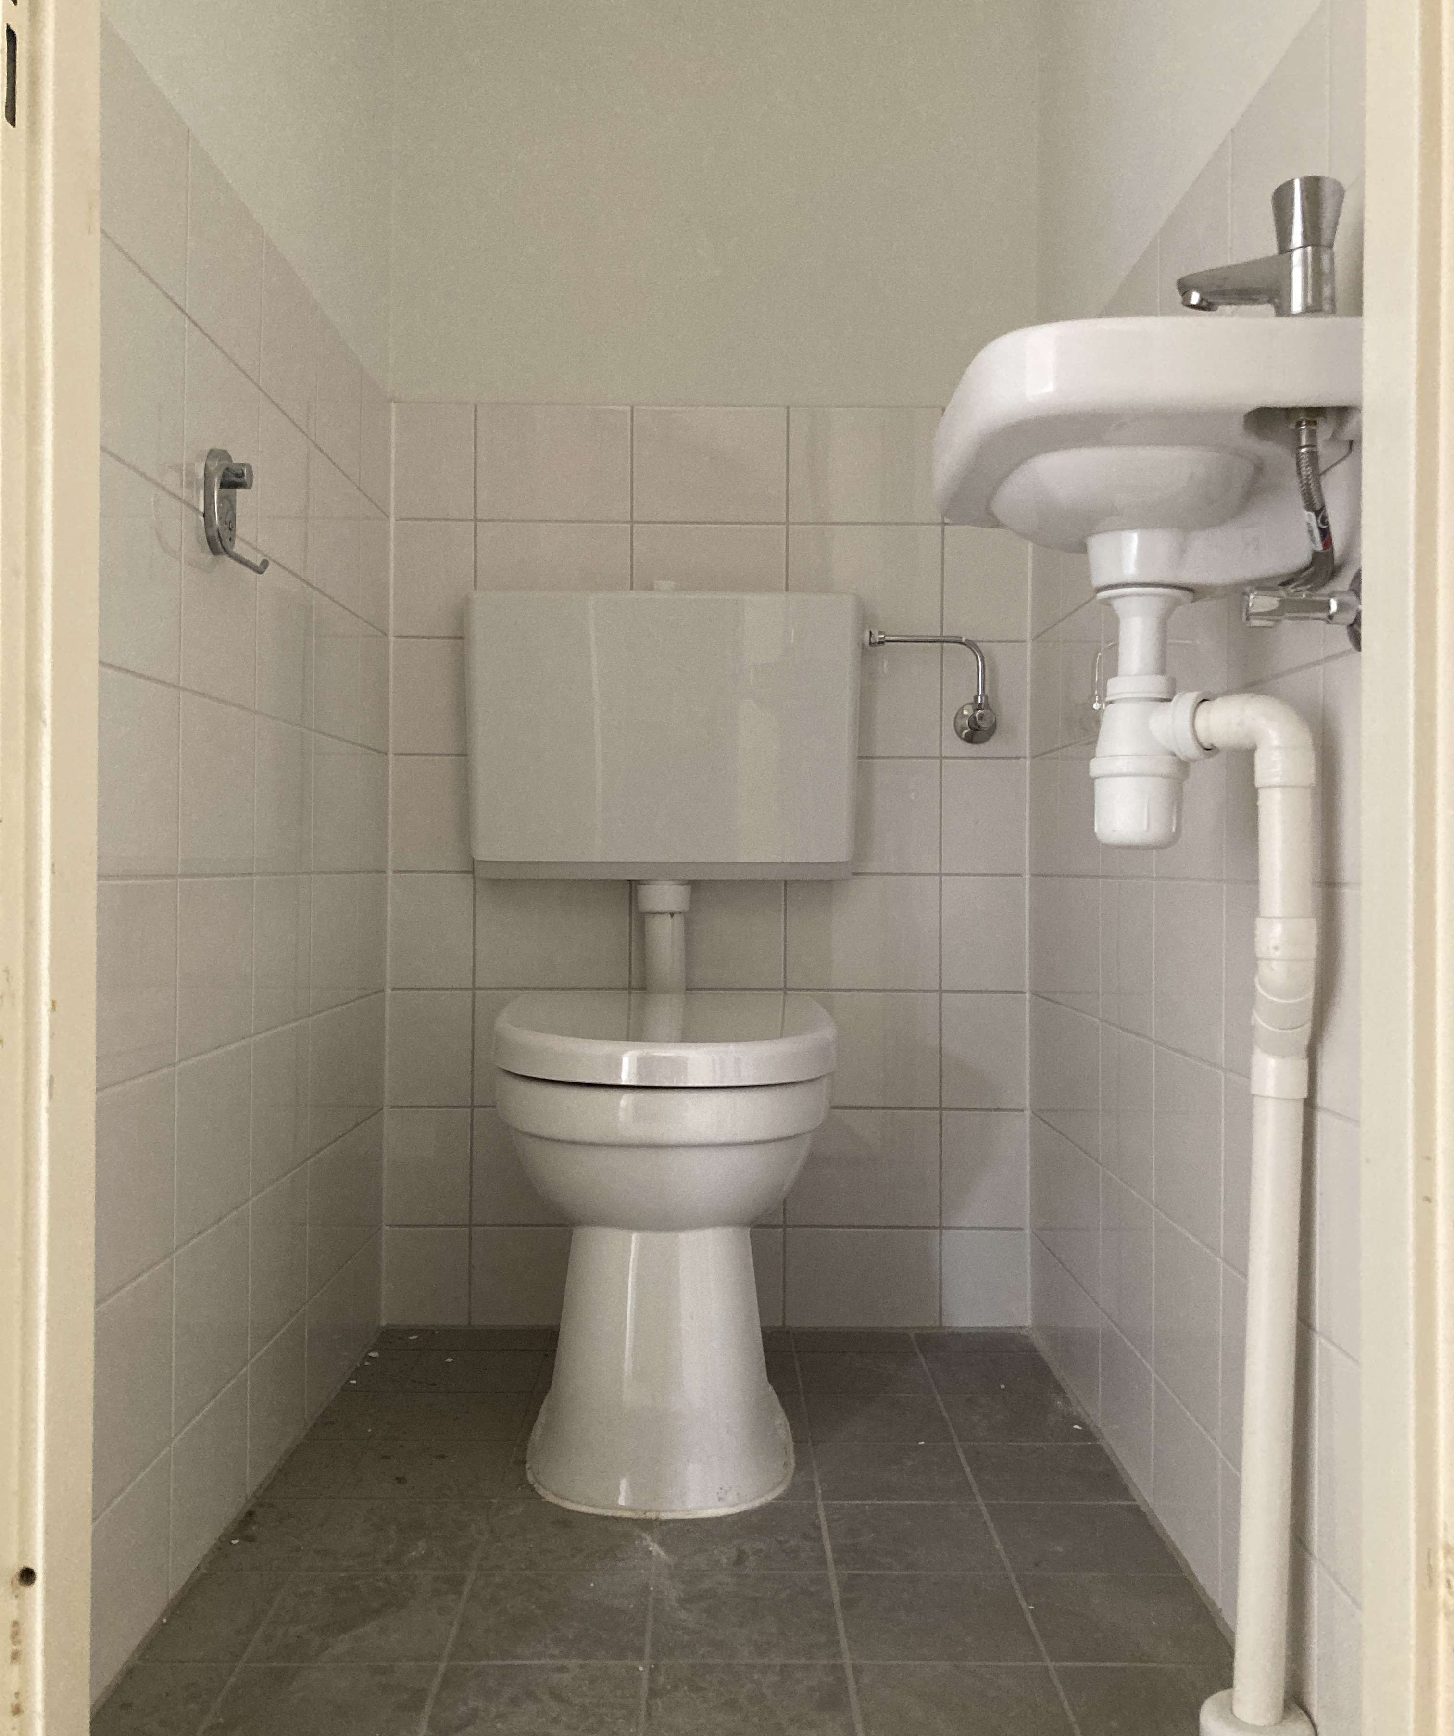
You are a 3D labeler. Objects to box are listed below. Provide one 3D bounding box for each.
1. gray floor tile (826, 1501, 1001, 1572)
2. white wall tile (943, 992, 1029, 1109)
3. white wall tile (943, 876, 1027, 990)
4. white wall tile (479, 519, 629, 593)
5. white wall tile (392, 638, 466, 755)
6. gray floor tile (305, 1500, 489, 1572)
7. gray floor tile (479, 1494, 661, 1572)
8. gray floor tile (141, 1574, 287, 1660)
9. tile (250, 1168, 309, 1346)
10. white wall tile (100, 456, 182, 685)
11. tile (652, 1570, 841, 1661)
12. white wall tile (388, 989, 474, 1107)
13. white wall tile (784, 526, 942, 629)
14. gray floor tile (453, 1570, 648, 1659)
[{"bbox_3d":[0.161,0.587,1.368,0.145,0.009,0.147,0,0,0],"label":"gray floor tile"},{"bbox_3d":[0.331,0.236,2.017,0.110,0.148,0.010,0,0,0],"label":"white wall tile"},{"bbox_3d":[0.332,0.086,2.013,0.111,0.148,0.009,0,0,0],"label":"white wall tile"},{"bbox_3d":[-0.221,-0.368,2.013,0.198,0.148,0.009,0,0,0],"label":"white wall tile"},{"bbox_3d":[-0.377,-0.219,2.013,0.106,0.147,0.010,0,0,0],"label":"white wall tile"},{"bbox_3d":[-0.288,0.596,1.391,0.148,0.010,0.147,0,0,-1],"label":"gray floor tile"},{"bbox_3d":[-0.137,0.598,1.393,0.148,0.010,0.146,0,0,0],"label":"gray floor tile"},{"bbox_3d":[-0.401,0.596,1.242,0.074,0.010,0.146,0,0,0],"label":"gray floor tile"},{"bbox_3d":[-0.442,0.381,1.541,0.010,0.148,0.197,0,0,0],"label":"tile"},{"bbox_3d":[-0.447,-0.220,1.170,0.010,0.149,0.195,0,0,0],"label":"white wall tile"},{"bbox_3d":[0.015,0.595,1.238,0.147,0.010,0.147,0,0,0],"label":"tile"},{"bbox_3d":[-0.379,0.231,2.007,0.107,0.148,0.009,0,0,0],"label":"white wall tile"},{"bbox_3d":[0.180,-0.368,2.029,0.200,0.149,0.010,0,0,0],"label":"white wall tile"},{"bbox_3d":[-0.136,0.598,1.244,0.148,0.010,0.146,0,0,0],"label":"gray floor tile"}]

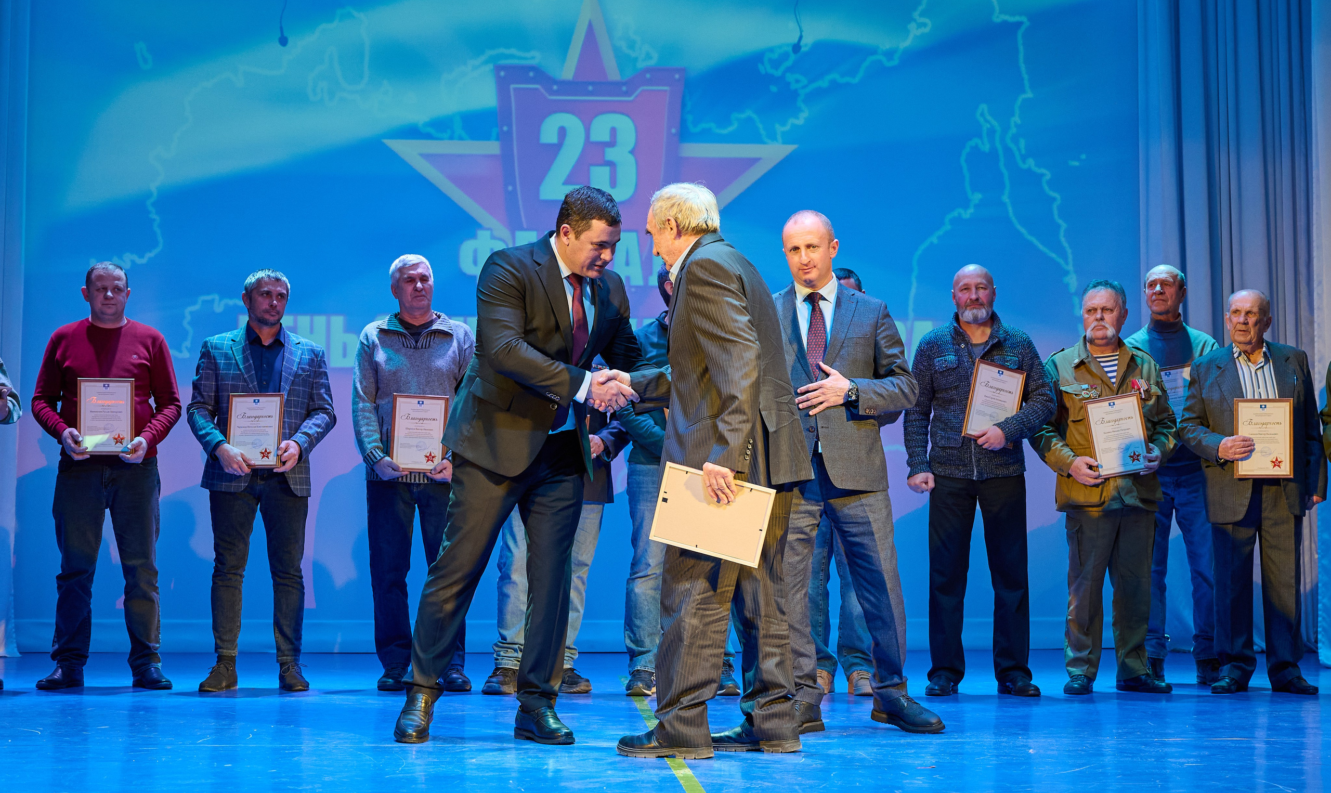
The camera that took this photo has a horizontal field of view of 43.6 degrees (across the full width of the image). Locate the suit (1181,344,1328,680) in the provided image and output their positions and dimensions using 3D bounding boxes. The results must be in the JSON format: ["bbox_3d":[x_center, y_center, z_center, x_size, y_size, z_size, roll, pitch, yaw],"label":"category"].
[{"bbox_3d":[2.395,0.468,6.784,0.560,1.405,0.360,-1,-4,10],"label":"suit"}]

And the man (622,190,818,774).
[{"bbox_3d":[0.153,0.211,5.057,0.620,1.740,0.540,-1,-4,22],"label":"man"}]

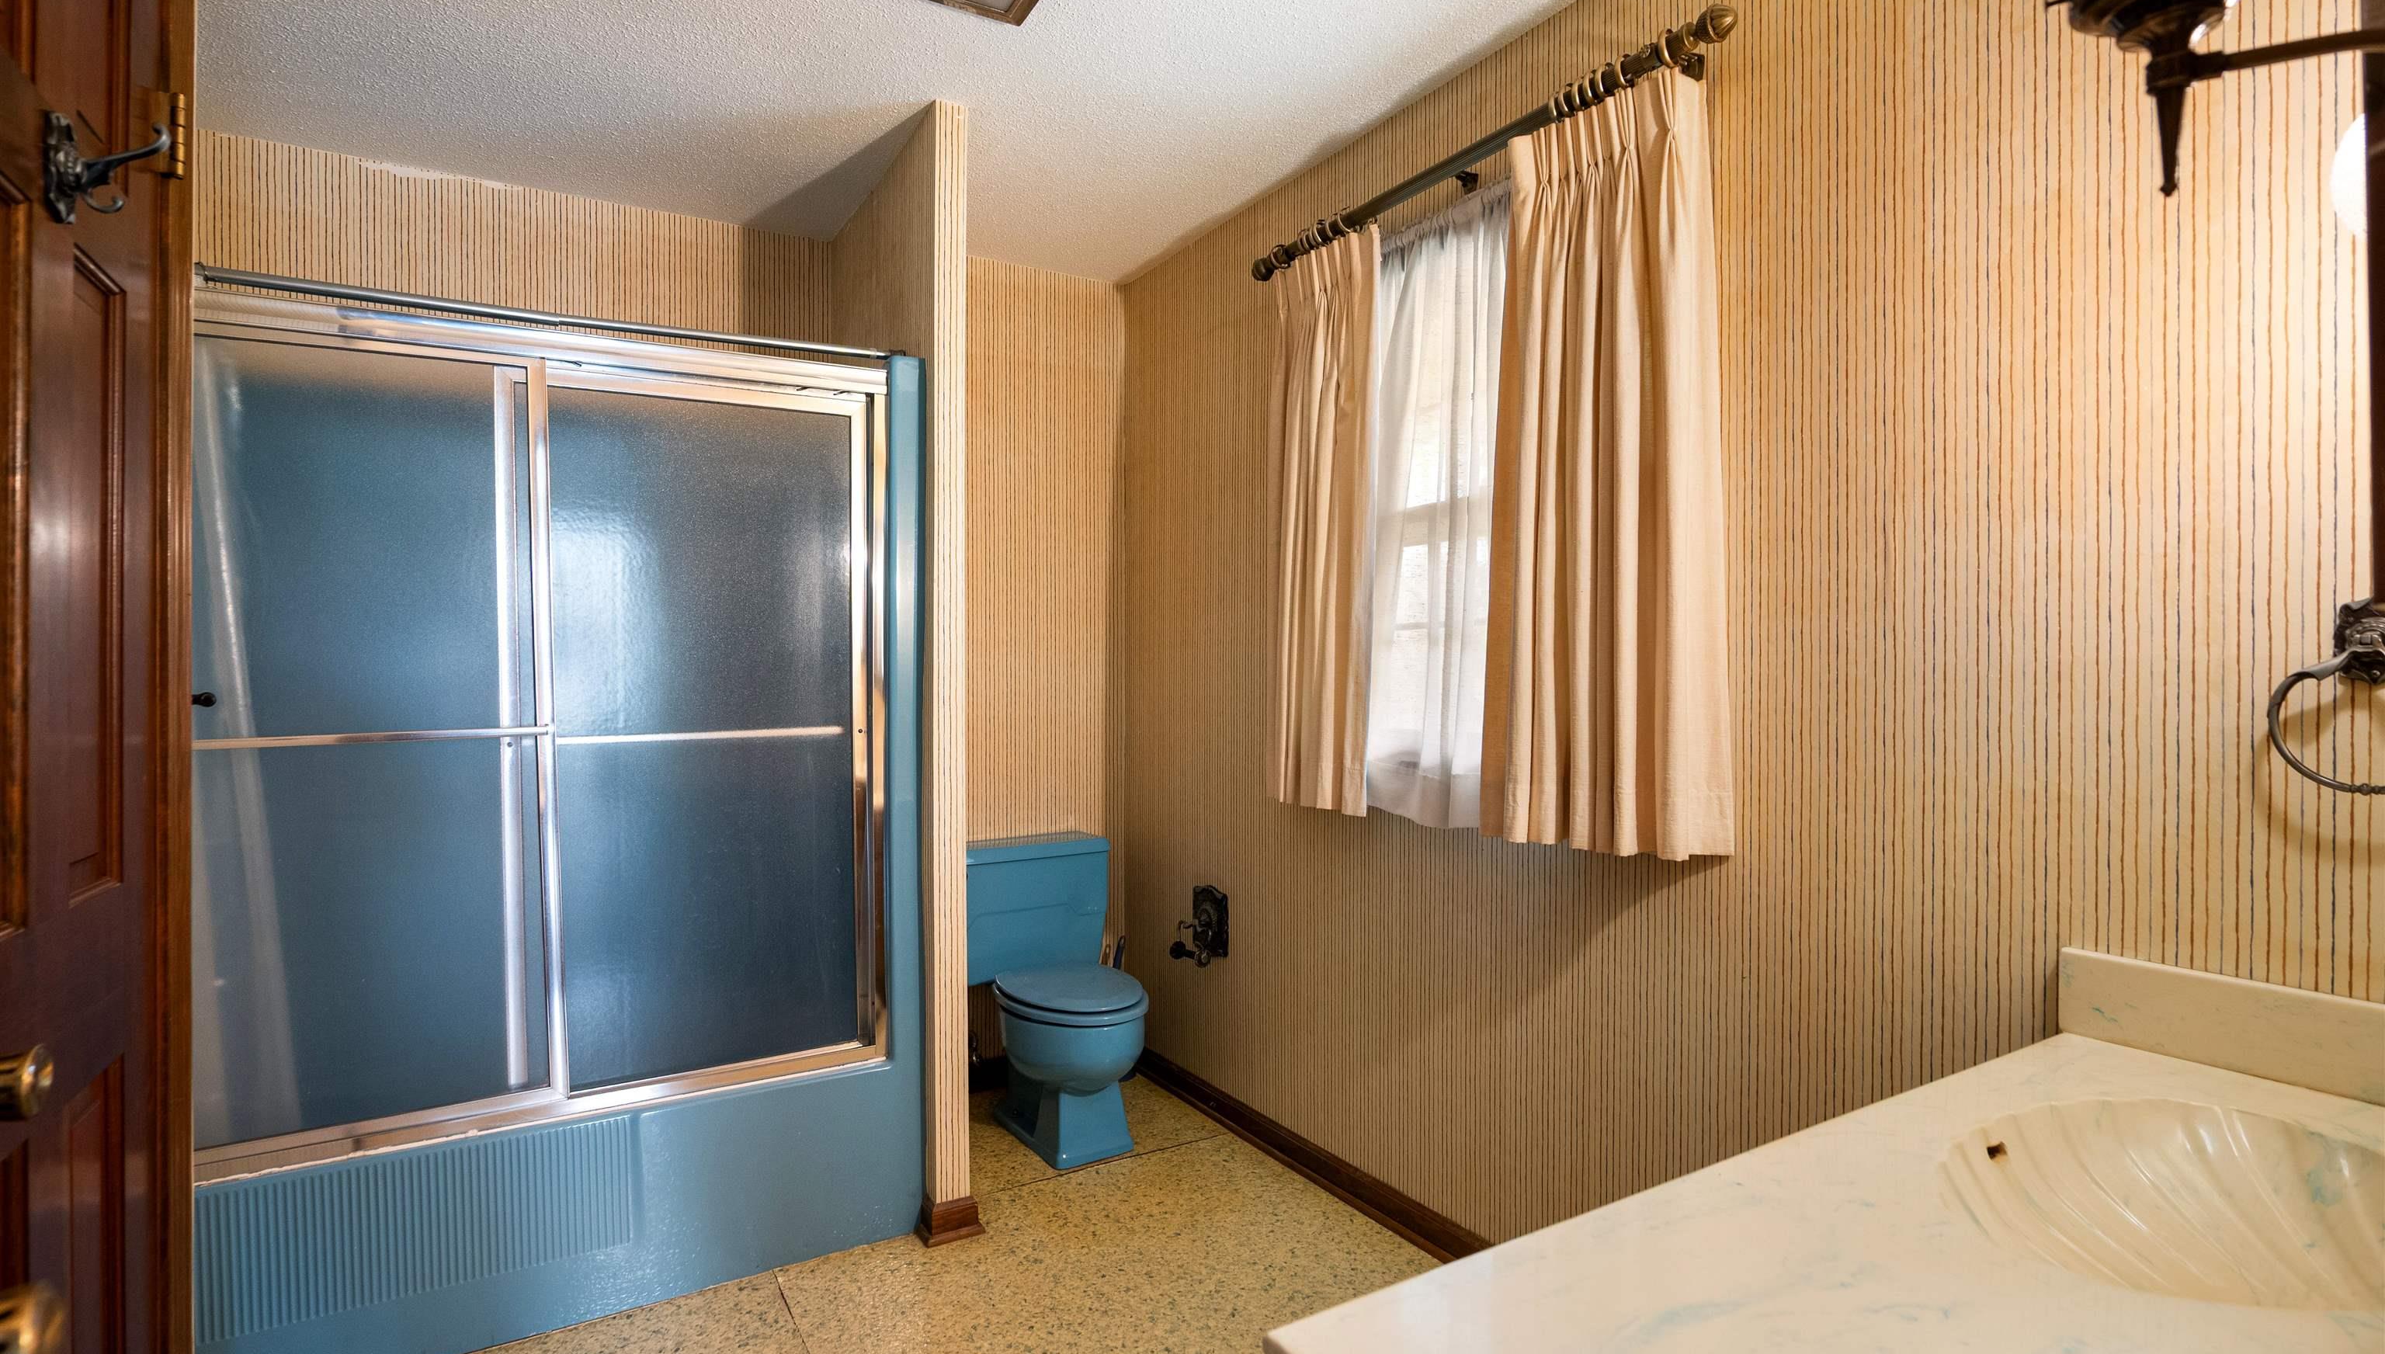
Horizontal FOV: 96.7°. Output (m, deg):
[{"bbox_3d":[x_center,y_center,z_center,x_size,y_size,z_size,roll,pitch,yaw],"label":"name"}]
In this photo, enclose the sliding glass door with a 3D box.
[{"bbox_3d":[-1.228,0.090,2.014,1.265,1.480,0.070,0,-1,-31],"label":"sliding glass door"}]

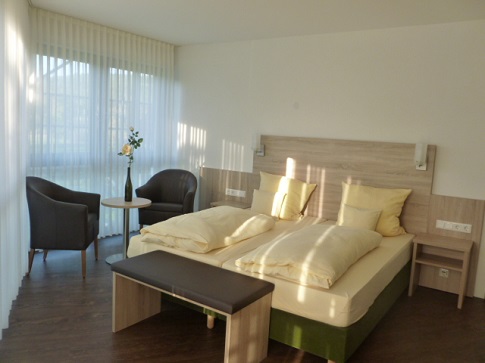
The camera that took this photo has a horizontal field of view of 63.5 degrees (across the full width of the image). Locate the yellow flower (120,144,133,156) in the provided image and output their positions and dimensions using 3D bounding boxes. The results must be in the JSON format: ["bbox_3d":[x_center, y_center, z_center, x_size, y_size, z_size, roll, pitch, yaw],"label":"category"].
[{"bbox_3d":[-1.212,-0.333,4.138,0.110,0.118,0.100,0,8,-16],"label":"yellow flower"}]

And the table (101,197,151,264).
[{"bbox_3d":[-1.254,0.532,4.261,0.520,0.638,0.520,3,8,0],"label":"table"}]

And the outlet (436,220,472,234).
[{"bbox_3d":[1.999,0.431,3.710,0.295,0.081,0.014,8,9,34],"label":"outlet"}]

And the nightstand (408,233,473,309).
[{"bbox_3d":[1.838,0.811,3.638,0.444,0.538,0.364,8,9,34],"label":"nightstand"}]

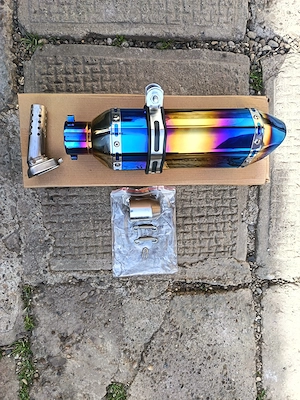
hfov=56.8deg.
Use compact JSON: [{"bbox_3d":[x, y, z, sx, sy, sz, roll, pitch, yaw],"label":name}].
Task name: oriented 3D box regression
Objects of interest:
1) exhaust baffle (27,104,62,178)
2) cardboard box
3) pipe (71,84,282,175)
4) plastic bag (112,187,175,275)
[{"bbox_3d":[-0.176,-0.099,0.474,0.057,0.055,0.125,5,92,-5],"label":"exhaust baffle"},{"bbox_3d":[-0.005,-0.112,0.569,0.462,0.105,0.167,-1,93,-5],"label":"cardboard box"},{"bbox_3d":[0.046,-0.118,0.469,0.372,0.102,0.144,-1,93,-5],"label":"pipe"},{"bbox_3d":[-0.009,0.072,0.609,0.144,0.042,0.197,-1,93,-5],"label":"plastic bag"}]

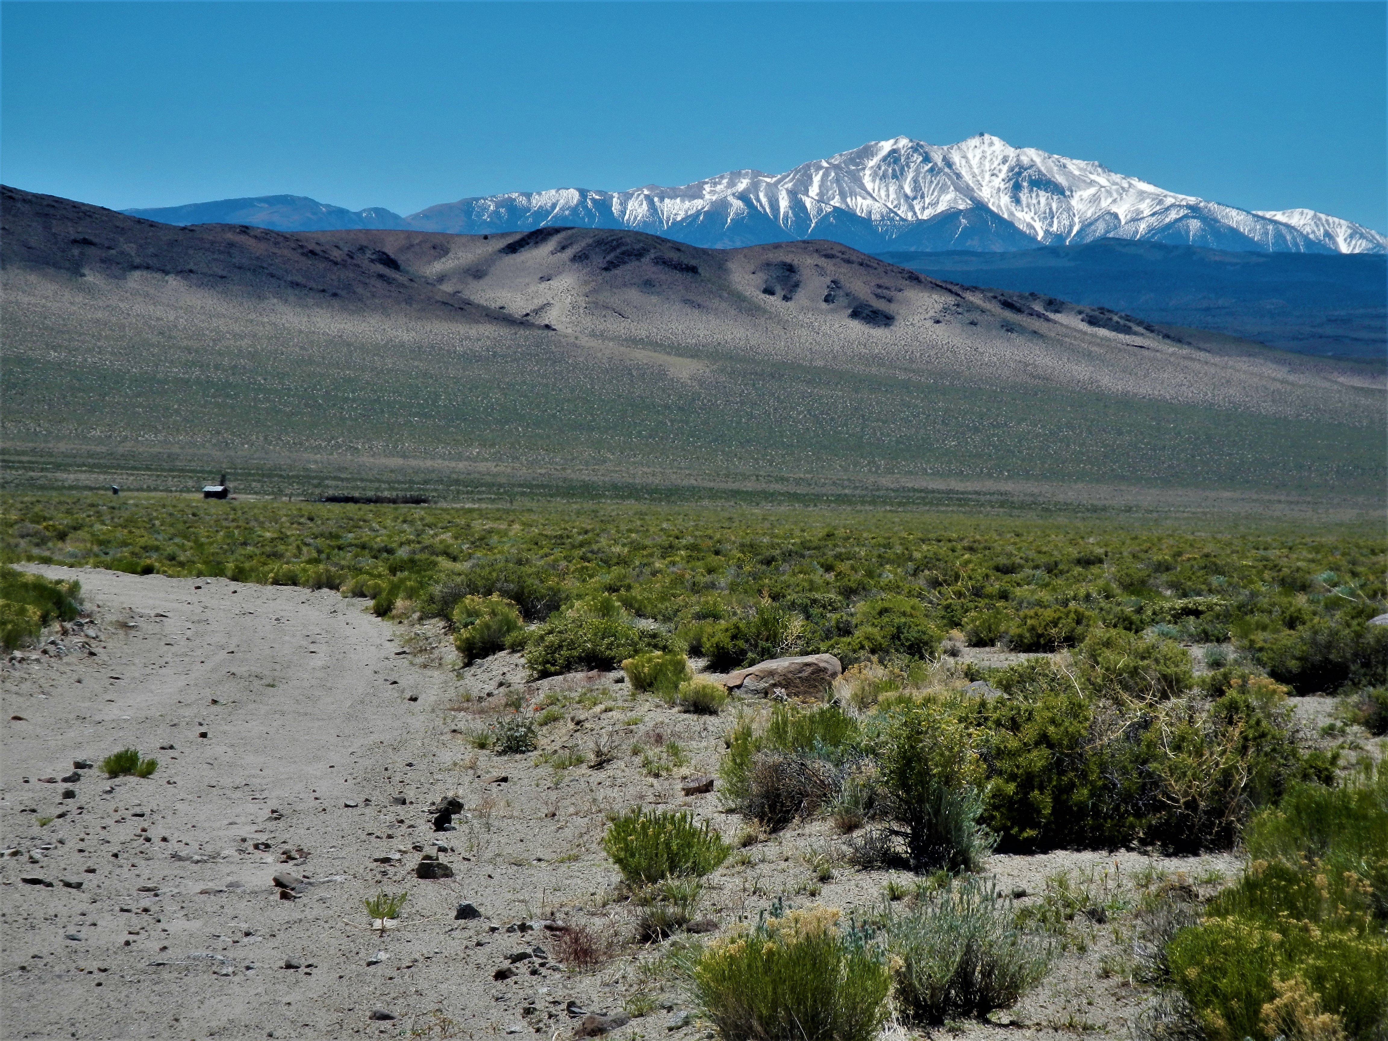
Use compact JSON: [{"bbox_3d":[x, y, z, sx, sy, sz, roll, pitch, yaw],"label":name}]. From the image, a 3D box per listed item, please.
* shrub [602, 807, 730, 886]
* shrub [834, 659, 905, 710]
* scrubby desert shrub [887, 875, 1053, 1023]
[{"bbox_3d":[-0.113,1.308,17.517,0.508,0.317,0.453,0,0,0],"label":"shrub"},{"bbox_3d":[1.198,1.117,29.808,0.481,0.341,0.433,0,0,0],"label":"shrub"},{"bbox_3d":[0.829,1.288,13.125,0.495,0.443,0.440,0,0,0],"label":"scrubby desert shrub"}]

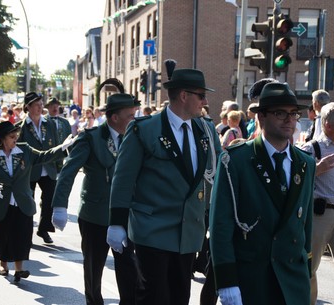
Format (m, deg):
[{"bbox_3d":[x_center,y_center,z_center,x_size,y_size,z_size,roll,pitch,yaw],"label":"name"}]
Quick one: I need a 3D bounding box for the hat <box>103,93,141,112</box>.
[{"bbox_3d":[-0.336,-0.369,7.150,0.310,0.135,0.275,-5,3,28],"label":"hat"}]

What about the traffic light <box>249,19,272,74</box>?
[{"bbox_3d":[1.486,-1.684,15.200,0.360,0.890,0.280,1,3,-10],"label":"traffic light"}]

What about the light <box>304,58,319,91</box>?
[{"bbox_3d":[3.821,-2.089,25.300,0.280,0.880,0.340,0,4,-30],"label":"light"}]

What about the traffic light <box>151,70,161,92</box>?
[{"bbox_3d":[-0.390,-2.616,35.500,0.360,0.840,0.280,1,3,-24],"label":"traffic light"}]

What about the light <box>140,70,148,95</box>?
[{"bbox_3d":[-0.860,-2.561,35.000,0.280,0.880,0.340,4,4,37],"label":"light"}]

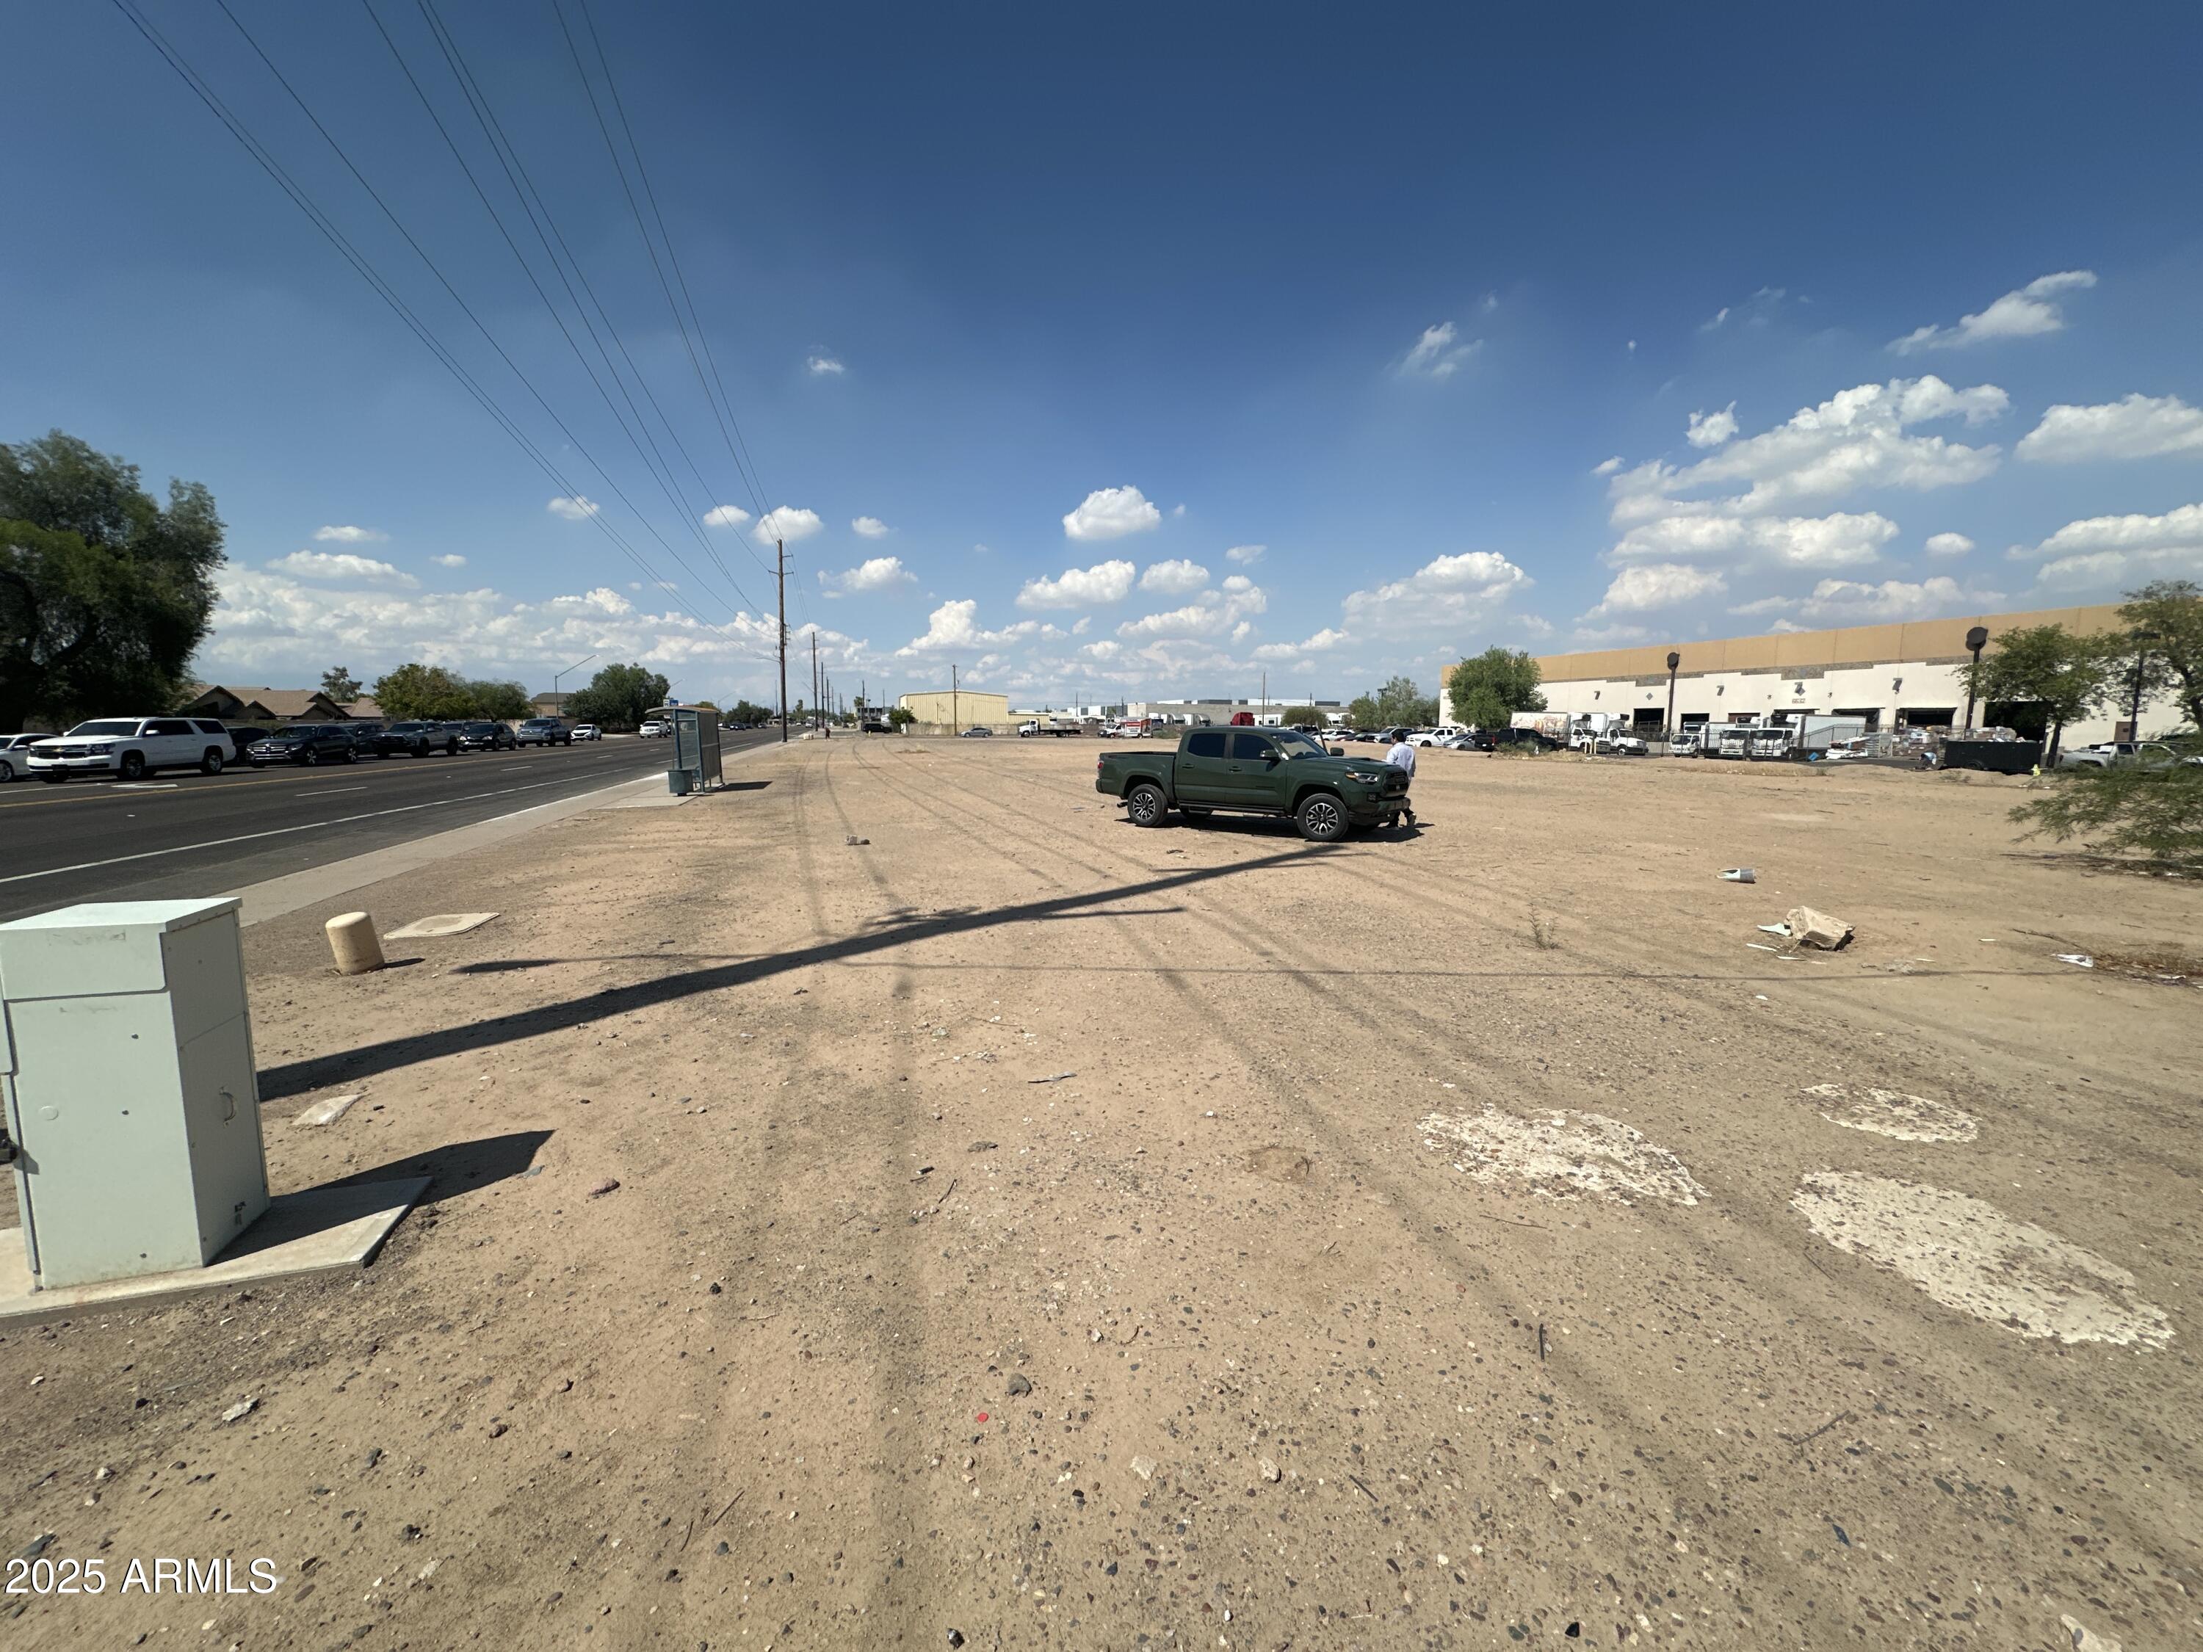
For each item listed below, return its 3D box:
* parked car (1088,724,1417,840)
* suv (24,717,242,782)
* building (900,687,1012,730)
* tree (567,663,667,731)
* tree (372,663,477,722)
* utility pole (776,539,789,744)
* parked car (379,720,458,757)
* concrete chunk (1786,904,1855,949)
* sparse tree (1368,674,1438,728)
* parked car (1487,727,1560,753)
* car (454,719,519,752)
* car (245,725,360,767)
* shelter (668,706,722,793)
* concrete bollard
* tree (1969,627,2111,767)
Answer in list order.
[{"bbox_3d":[2.489,-0.854,15.279,5.390,1.790,1.920,5,8,36],"label":"parked car"},{"bbox_3d":[-30.215,-2.437,28.102,2.050,1.890,5.690,-1,7,-14],"label":"suv"},{"bbox_3d":[-28.142,-20.994,167.514,18.000,7.200,22.000,-2,7,-16],"label":"building"},{"bbox_3d":[-70.578,-18.676,130.580,13.600,10.423,13.600,-3,7,-28],"label":"tree"},{"bbox_3d":[-54.736,-9.897,72.364,6.600,6.532,6.600,-5,8,-37],"label":"tree"},{"bbox_3d":[-28.321,-16.224,78.983,0.450,17.730,0.450,-2,7,-15],"label":"utility pole"},{"bbox_3d":[-38.208,-4.888,50.000,1.920,1.820,5.450,-2,7,-15],"label":"parked car"},{"bbox_3d":[6.002,0.833,7.456,0.470,0.270,0.310,4,7,30],"label":"concrete chunk"},{"bbox_3d":[43.286,-17.159,127.489,9.800,8.910,9.000,2,7,19],"label":"sparse tree"},{"bbox_3d":[32.789,-6.653,70.000,5.600,1.880,2.000,-1,7,-14],"label":"parked car"},{"bbox_3d":[-38.379,-5.542,55.500,1.840,1.650,4.600,-2,7,-16],"label":"car"},{"bbox_3d":[-35.331,-3.580,39.600,1.910,1.670,4.720,-2,7,-15],"label":"car"},{"bbox_3d":[-11.717,-2.185,25.078,1.350,2.208,3.300,-2,7,-16],"label":"shelter"},{"bbox_3d":[-5.410,0.850,6.465,0.260,0.387,0.260,-8,11,-14],"label":"concrete bollard"},{"bbox_3d":[50.500,-6.855,47.562,5.700,7.641,5.900,-6,9,-43],"label":"tree"}]

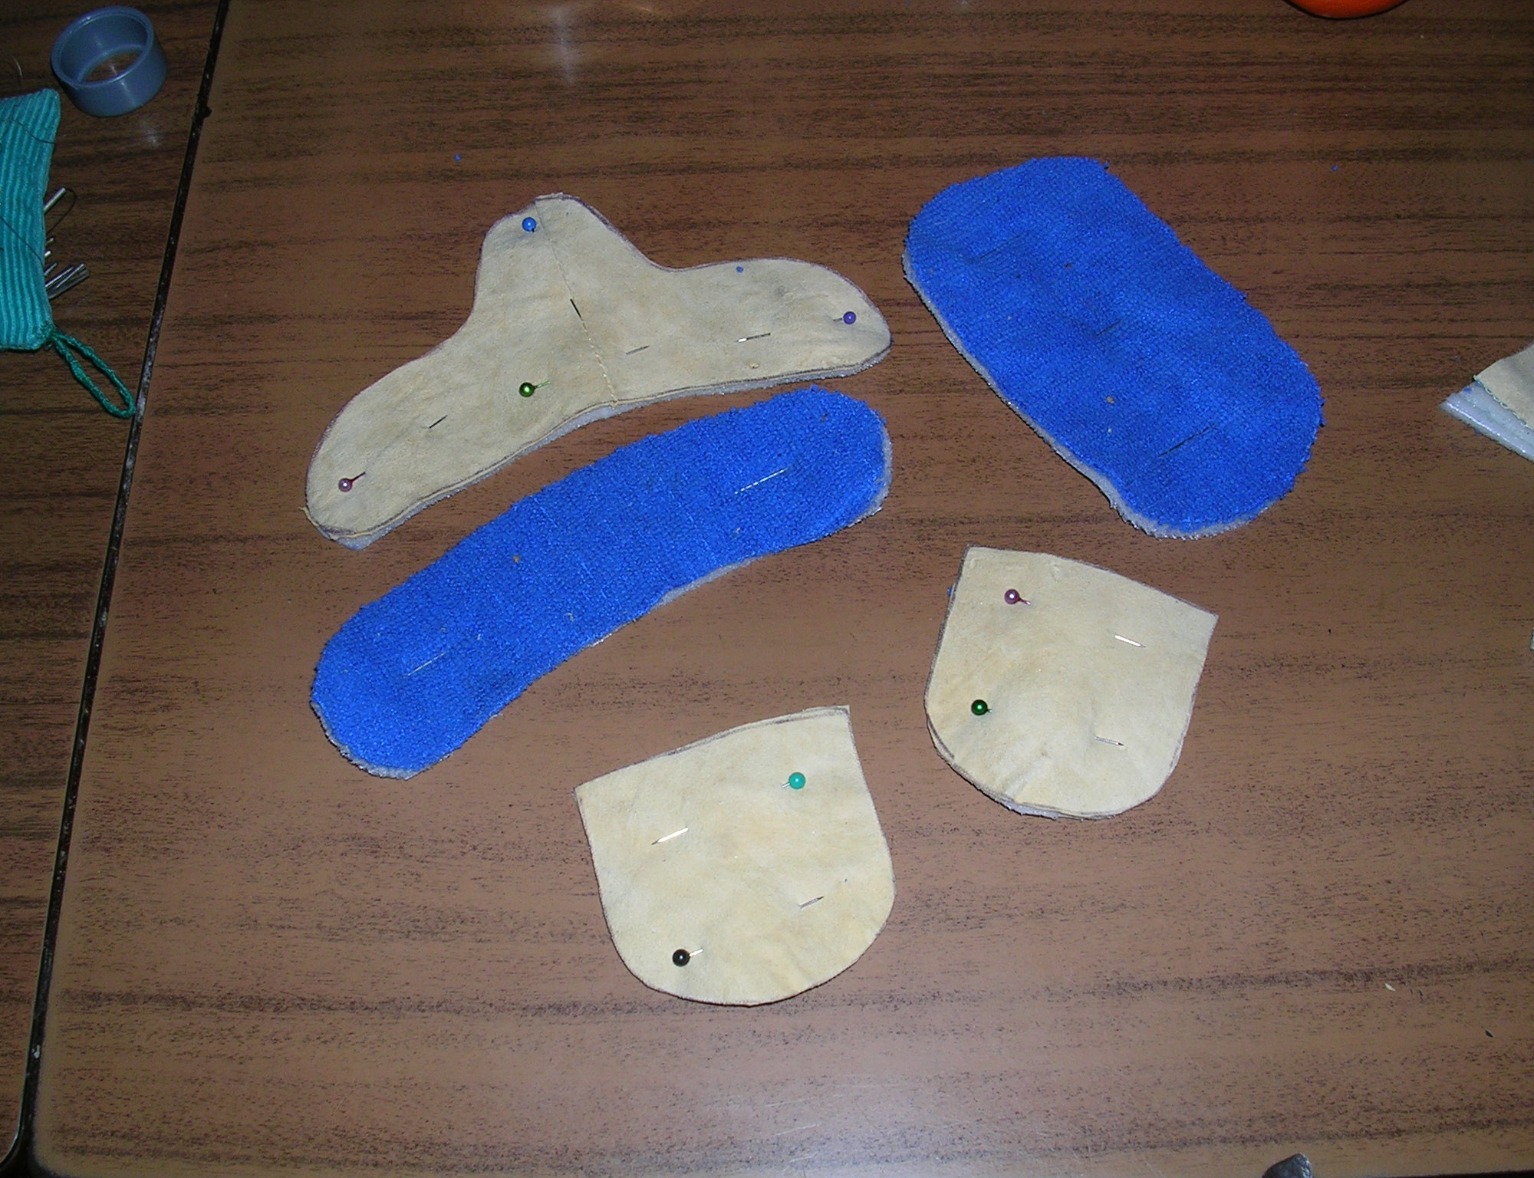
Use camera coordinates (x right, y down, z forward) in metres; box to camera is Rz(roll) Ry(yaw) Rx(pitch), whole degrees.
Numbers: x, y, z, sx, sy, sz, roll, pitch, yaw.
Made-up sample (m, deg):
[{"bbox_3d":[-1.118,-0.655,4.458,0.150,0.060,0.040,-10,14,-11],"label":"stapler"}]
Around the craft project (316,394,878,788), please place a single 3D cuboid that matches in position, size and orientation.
[{"bbox_3d":[-0.042,-0.009,0.458,0.171,0.008,0.054,-30,70,-12],"label":"craft project"}]

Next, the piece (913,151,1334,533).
[{"bbox_3d":[0.097,-0.072,0.485,0.077,0.008,0.133,-36,71,-14],"label":"piece"}]

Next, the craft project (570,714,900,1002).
[{"bbox_3d":[-0.005,0.067,0.424,0.072,0.008,0.069,-15,67,-6],"label":"craft project"}]

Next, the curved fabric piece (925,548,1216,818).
[{"bbox_3d":[0.076,0.026,0.443,0.067,0.008,0.072,18,68,8],"label":"curved fabric piece"}]

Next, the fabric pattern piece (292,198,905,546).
[{"bbox_3d":[-0.057,-0.073,0.485,0.169,0.008,0.088,-20,68,-9],"label":"fabric pattern piece"}]

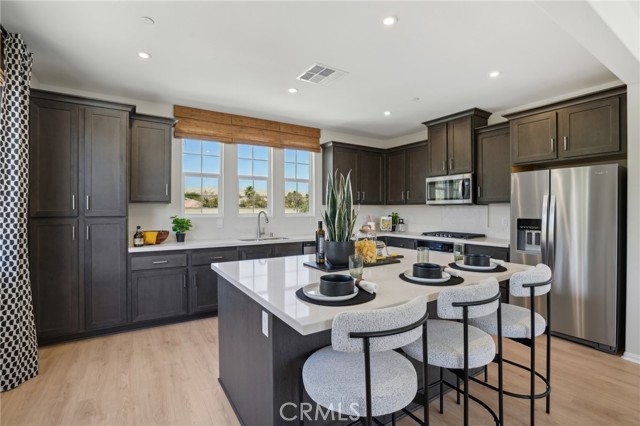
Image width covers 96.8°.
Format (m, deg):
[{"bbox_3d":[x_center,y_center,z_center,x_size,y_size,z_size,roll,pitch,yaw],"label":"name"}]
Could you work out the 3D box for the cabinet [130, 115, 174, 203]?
[{"bbox_3d":[-2.085,-0.632,3.512,0.440,1.020,0.370,0,0,-33],"label":"cabinet"}]

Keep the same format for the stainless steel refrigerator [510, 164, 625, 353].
[{"bbox_3d":[2.737,0.428,3.135,0.690,1.766,0.897,0,1,-32],"label":"stainless steel refrigerator"}]

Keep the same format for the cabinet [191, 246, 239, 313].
[{"bbox_3d":[-1.488,0.867,3.856,0.593,0.881,0.639,0,1,-32],"label":"cabinet"}]

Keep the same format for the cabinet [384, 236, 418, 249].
[{"bbox_3d":[1.645,0.852,5.087,0.600,0.880,0.660,0,0,-33],"label":"cabinet"}]

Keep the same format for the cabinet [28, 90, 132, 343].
[{"bbox_3d":[-2.561,0.077,3.163,0.835,2.476,0.674,0,1,-32],"label":"cabinet"}]

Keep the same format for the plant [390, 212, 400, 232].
[{"bbox_3d":[1.468,0.189,5.611,0.220,0.371,0.220,0,0,-33],"label":"plant"}]

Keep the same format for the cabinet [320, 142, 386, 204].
[{"bbox_3d":[0.670,-0.675,5.336,1.265,1.056,0.369,0,1,-32],"label":"cabinet"}]

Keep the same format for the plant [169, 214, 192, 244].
[{"bbox_3d":[-1.810,0.204,3.717,0.250,0.358,0.250,0,0,-33],"label":"plant"}]

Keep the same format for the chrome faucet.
[{"bbox_3d":[-0.857,0.178,4.209,0.115,0.406,0.240,0,0,-33],"label":"chrome faucet"}]

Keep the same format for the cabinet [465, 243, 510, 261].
[{"bbox_3d":[2.417,0.862,3.907,0.600,0.880,0.580,0,0,-33],"label":"cabinet"}]

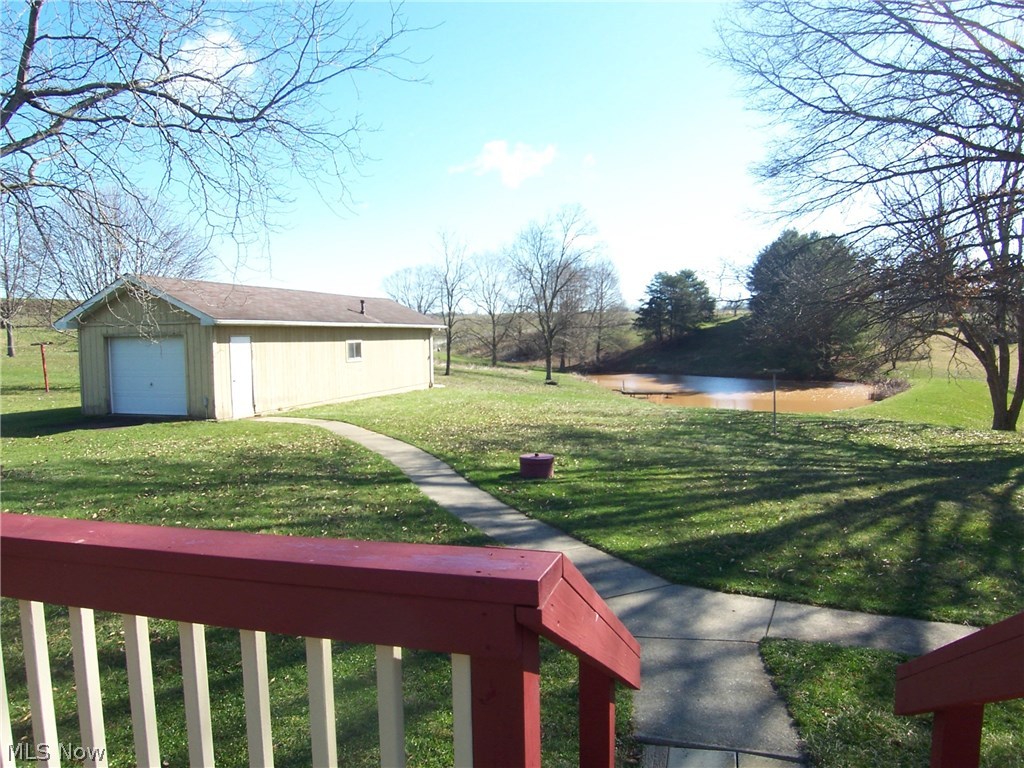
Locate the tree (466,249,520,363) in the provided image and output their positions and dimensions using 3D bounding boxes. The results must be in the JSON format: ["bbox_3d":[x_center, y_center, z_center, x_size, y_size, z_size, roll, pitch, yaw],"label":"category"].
[{"bbox_3d":[-1.432,-5.816,52.670,4.206,8.931,4.206,0,4,0],"label":"tree"}]

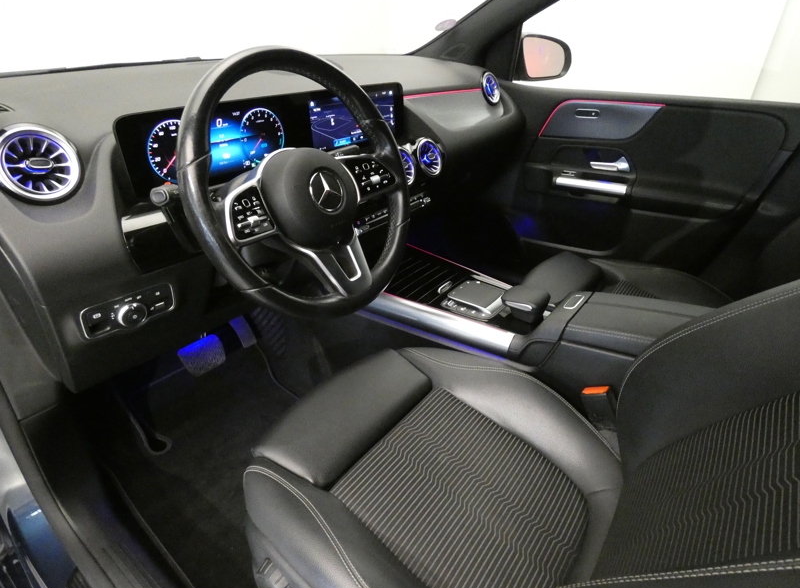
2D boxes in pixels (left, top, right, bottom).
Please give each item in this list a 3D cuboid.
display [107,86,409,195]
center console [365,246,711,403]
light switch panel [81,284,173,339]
[{"bbox_3d":[-0.188,-0.307,0.847,0.035,0.120,0.612,16,33,35],"label":"display"},{"bbox_3d":[0.252,0.096,0.965,0.740,0.250,0.255,21,35,32],"label":"center console"},{"bbox_3d":[-0.398,0.022,0.682,0.035,0.053,0.132,21,35,32],"label":"light switch panel"}]

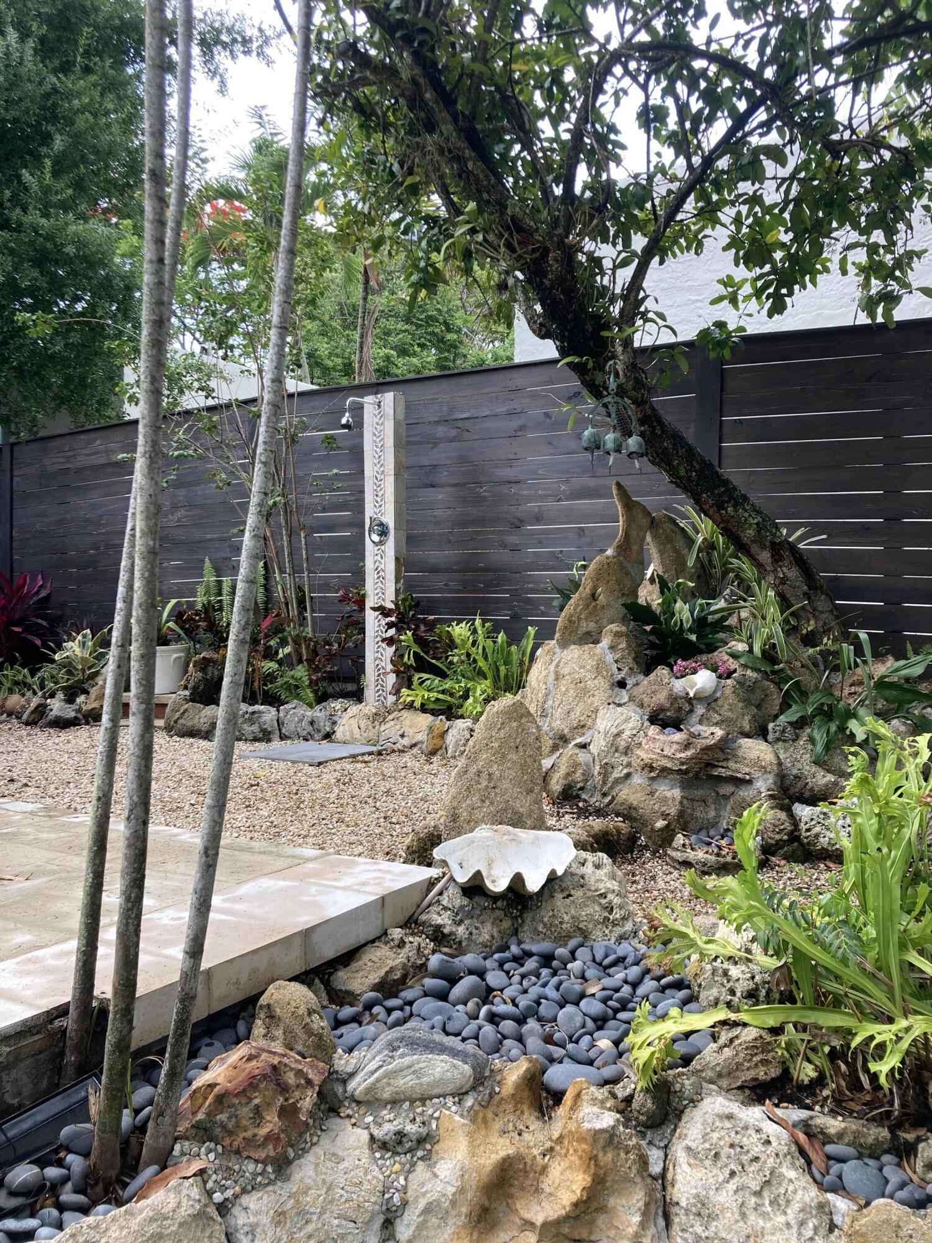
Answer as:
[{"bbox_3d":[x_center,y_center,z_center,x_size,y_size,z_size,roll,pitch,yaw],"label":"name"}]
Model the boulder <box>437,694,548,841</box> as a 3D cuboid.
[{"bbox_3d":[0.075,0.470,3.150,0.335,0.470,0.230,0,1,0],"label":"boulder"}]

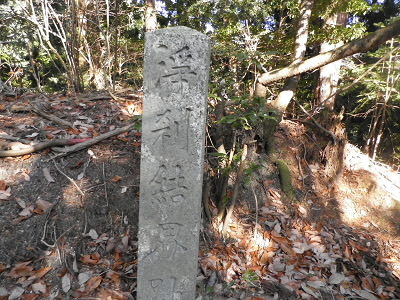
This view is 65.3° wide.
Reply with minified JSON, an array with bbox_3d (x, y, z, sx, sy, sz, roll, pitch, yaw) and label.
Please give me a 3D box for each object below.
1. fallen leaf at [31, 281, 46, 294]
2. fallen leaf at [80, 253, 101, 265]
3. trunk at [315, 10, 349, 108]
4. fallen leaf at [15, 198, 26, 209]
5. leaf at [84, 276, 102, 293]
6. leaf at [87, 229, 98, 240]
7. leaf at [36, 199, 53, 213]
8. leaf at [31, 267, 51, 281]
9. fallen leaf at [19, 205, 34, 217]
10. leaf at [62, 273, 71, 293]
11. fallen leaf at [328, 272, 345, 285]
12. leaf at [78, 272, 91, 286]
[{"bbox_3d":[-0.729,0.624,1.415,0.074,0.015,0.048,10,38,10],"label":"fallen leaf"},{"bbox_3d":[-0.534,0.531,1.522,0.095,0.020,0.054,-3,41,-5],"label":"fallen leaf"},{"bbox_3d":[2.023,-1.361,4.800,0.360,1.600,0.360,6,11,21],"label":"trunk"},{"bbox_3d":[-1.150,0.343,2.000,0.123,0.015,0.035,30,52,25],"label":"fallen leaf"},{"bbox_3d":[-0.481,0.611,1.415,0.048,0.015,0.092,25,43,27],"label":"leaf"},{"bbox_3d":[-0.552,0.439,1.620,0.041,0.012,0.074,-35,60,-26],"label":"leaf"},{"bbox_3d":[-0.864,0.301,1.724,0.107,0.020,0.073,16,49,13],"label":"leaf"},{"bbox_3d":[-0.736,0.586,1.480,0.038,0.015,0.083,25,43,27],"label":"leaf"},{"bbox_3d":[-1.085,0.383,1.960,0.067,0.015,0.093,35,54,28],"label":"fallen leaf"},{"bbox_3d":[-0.717,0.715,1.679,0.045,0.015,0.103,-8,46,-9],"label":"leaf"},{"bbox_3d":[0.640,0.601,1.458,0.098,0.015,0.044,-14,39,-21],"label":"fallen leaf"},{"bbox_3d":[-0.628,0.705,1.700,0.058,0.015,0.077,24,50,21],"label":"leaf"}]

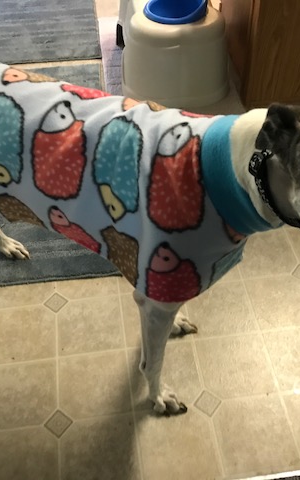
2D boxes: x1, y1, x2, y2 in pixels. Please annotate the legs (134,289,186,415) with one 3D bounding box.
[{"bbox_3d":[0.018,0.220,0.962,0.110,0.365,0.070,12,48,13],"label":"legs"}]

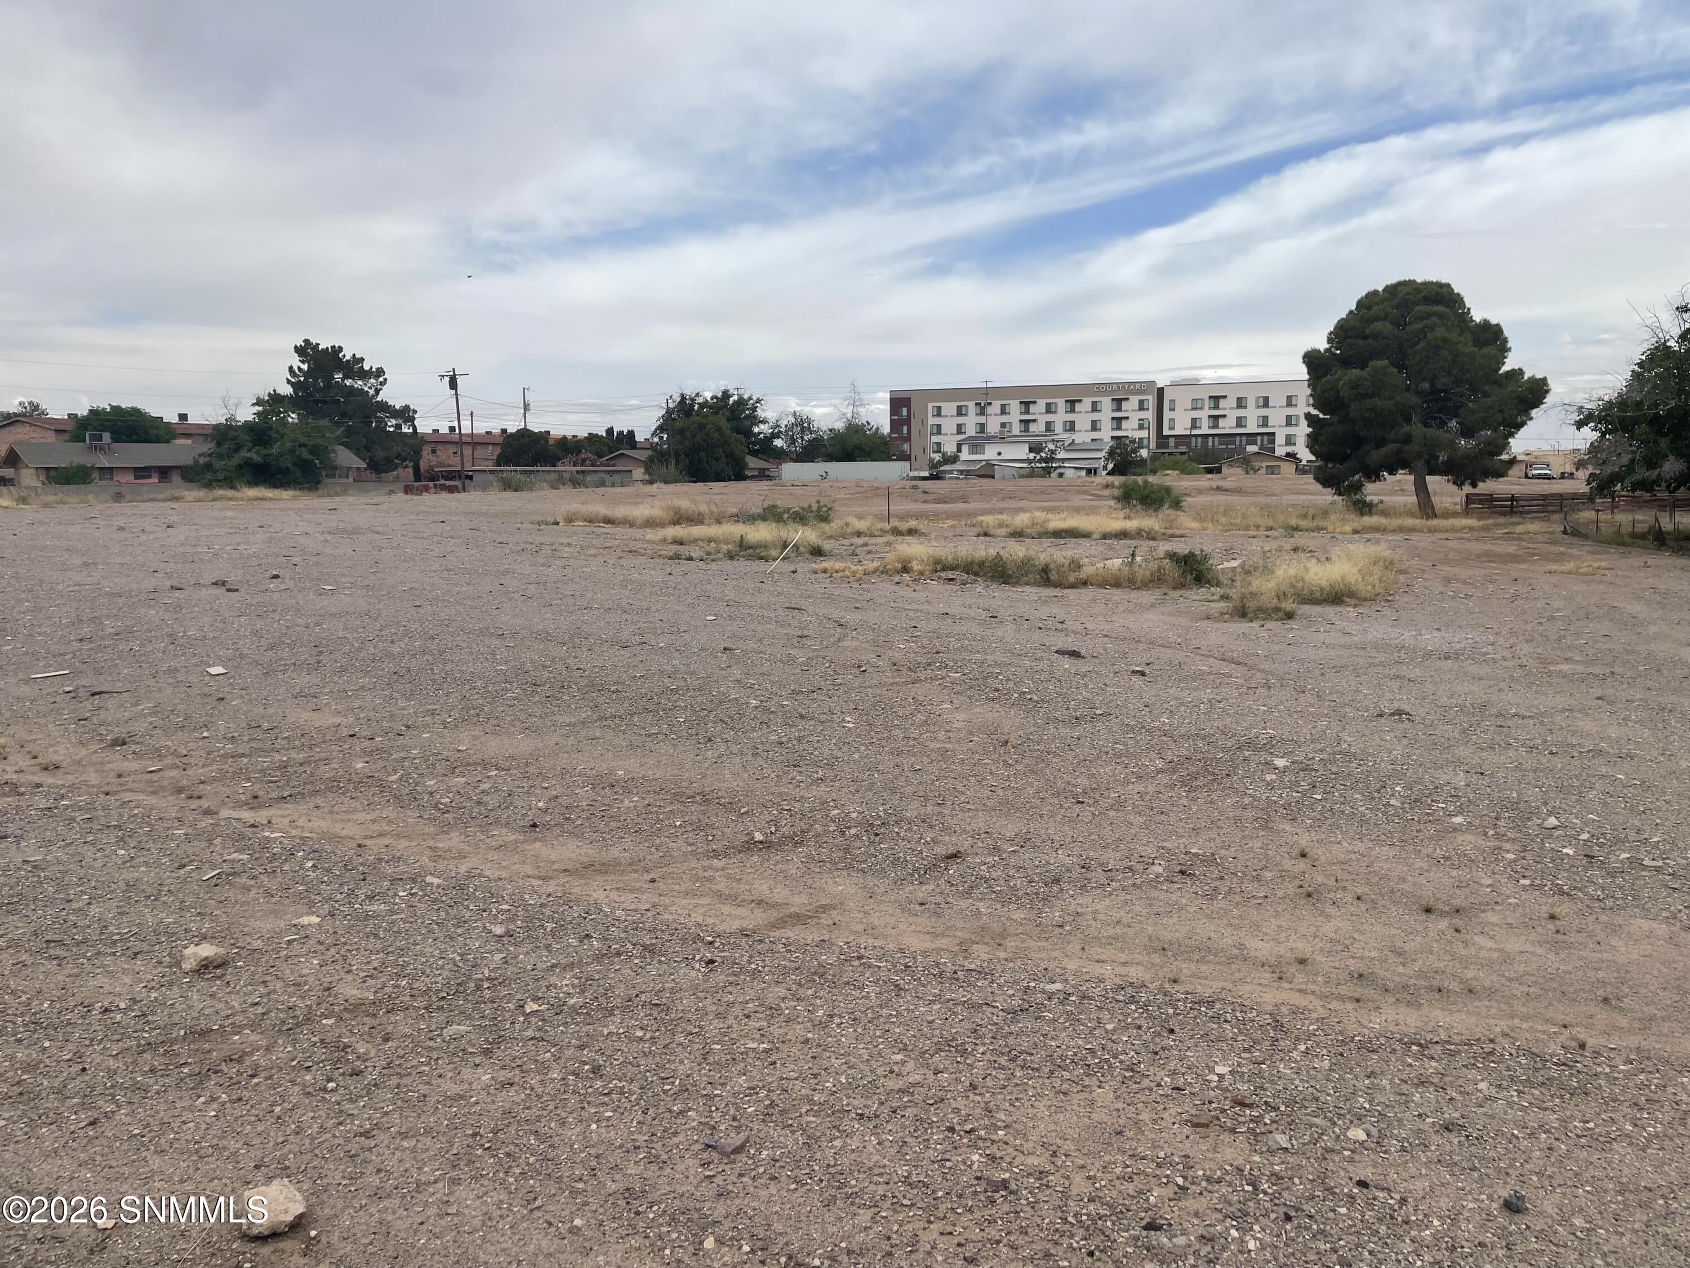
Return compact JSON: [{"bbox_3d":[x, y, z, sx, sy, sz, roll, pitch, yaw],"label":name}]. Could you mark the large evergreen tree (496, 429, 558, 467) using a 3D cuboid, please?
[{"bbox_3d":[-30.046,-16.703,120.349,5.690,5.705,5.406,-2,7,-14],"label":"large evergreen tree"}]

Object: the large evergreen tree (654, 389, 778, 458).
[{"bbox_3d":[-15.346,-23.797,152.682,14.786,11.147,12.568,-1,7,-6],"label":"large evergreen tree"}]

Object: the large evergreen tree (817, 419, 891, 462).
[{"bbox_3d":[1.249,-24.085,165.469,9.439,7.667,8.967,-1,7,1],"label":"large evergreen tree"}]

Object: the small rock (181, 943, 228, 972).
[{"bbox_3d":[-2.109,1.067,4.179,0.133,0.073,0.113,-4,8,-28],"label":"small rock"}]

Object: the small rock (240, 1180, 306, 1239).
[{"bbox_3d":[-1.220,1.227,2.713,0.125,0.090,0.107,-4,8,-26],"label":"small rock"}]

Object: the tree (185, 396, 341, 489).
[{"bbox_3d":[-41.382,-13.479,90.410,9.864,6.699,8.385,-4,8,-24],"label":"tree"}]

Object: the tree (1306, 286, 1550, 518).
[{"bbox_3d":[25.694,-10.412,56.637,9.799,10.418,9.309,2,8,24],"label":"tree"}]

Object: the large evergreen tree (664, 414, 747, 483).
[{"bbox_3d":[-14.659,-19.706,134.449,8.590,7.336,8.160,-1,7,-6],"label":"large evergreen tree"}]

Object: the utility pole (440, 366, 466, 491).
[{"bbox_3d":[-31.046,-16.324,101.597,2.400,9.763,0.550,-1,7,0],"label":"utility pole"}]

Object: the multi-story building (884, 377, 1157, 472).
[{"bbox_3d":[32.469,-35.283,223.468,45.657,15.300,18.000,2,7,20],"label":"multi-story building"}]

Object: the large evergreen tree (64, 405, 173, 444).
[{"bbox_3d":[-62.652,-16.013,110.473,8.052,7.735,7.649,-5,8,-29],"label":"large evergreen tree"}]

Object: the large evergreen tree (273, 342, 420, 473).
[{"bbox_3d":[-43.953,-19.430,112.814,12.251,13.314,11.026,-3,8,-21],"label":"large evergreen tree"}]

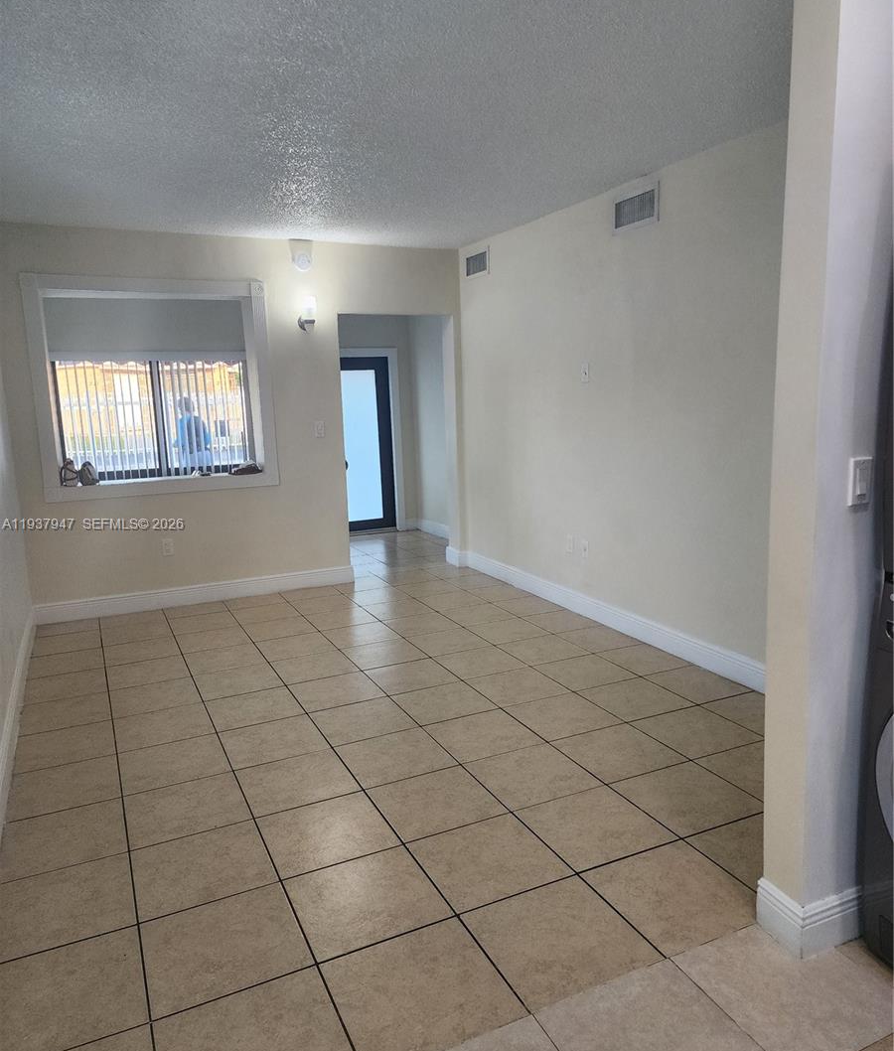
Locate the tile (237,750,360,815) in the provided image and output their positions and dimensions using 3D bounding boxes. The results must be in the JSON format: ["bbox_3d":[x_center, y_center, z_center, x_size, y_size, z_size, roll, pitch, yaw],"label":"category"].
[{"bbox_3d":[-0.588,0.997,3.085,0.406,0.010,0.406,-7,11,-24],"label":"tile"}]

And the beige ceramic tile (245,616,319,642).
[{"bbox_3d":[-1.079,0.672,5.086,0.406,0.010,0.406,-7,11,-24],"label":"beige ceramic tile"}]

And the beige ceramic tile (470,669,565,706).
[{"bbox_3d":[0.354,0.803,3.929,0.403,0.010,0.398,-7,11,-24],"label":"beige ceramic tile"}]

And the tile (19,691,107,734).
[{"bbox_3d":[-1.916,0.951,3.998,0.411,0.010,0.420,-7,11,-24],"label":"tile"}]

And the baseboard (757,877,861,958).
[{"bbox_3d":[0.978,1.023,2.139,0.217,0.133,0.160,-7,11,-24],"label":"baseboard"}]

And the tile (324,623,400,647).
[{"bbox_3d":[-0.536,0.684,4.887,0.406,0.010,0.406,-7,11,-24],"label":"tile"}]

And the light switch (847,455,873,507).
[{"bbox_3d":[0.977,-0.103,1.870,0.071,0.115,0.014,-6,11,-21],"label":"light switch"}]

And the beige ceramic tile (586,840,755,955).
[{"bbox_3d":[0.670,1.077,2.320,0.406,0.010,0.406,-7,11,-24],"label":"beige ceramic tile"}]

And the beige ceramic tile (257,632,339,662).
[{"bbox_3d":[-0.934,0.746,4.846,0.417,0.010,0.414,-7,11,-24],"label":"beige ceramic tile"}]

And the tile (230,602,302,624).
[{"bbox_3d":[-1.240,0.605,5.397,0.403,0.010,0.398,-7,11,-24],"label":"tile"}]

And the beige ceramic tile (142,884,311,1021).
[{"bbox_3d":[-0.631,1.189,2.249,0.417,0.010,0.414,-7,11,-24],"label":"beige ceramic tile"}]

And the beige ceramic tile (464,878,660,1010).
[{"bbox_3d":[0.312,1.165,2.235,0.420,0.010,0.420,-7,11,-24],"label":"beige ceramic tile"}]

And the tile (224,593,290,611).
[{"bbox_3d":[-1.390,0.555,5.713,0.403,0.010,0.298,-7,11,-24],"label":"tile"}]

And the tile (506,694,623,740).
[{"bbox_3d":[0.525,0.860,3.568,0.403,0.010,0.398,-7,11,-24],"label":"tile"}]

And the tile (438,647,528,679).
[{"bbox_3d":[0.179,0.742,4.265,0.393,0.010,0.394,-7,11,-24],"label":"tile"}]

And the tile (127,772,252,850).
[{"bbox_3d":[-0.987,1.071,2.999,0.417,0.010,0.414,-7,11,-24],"label":"tile"}]

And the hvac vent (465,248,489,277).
[{"bbox_3d":[0.218,-1.941,5.879,0.030,0.190,0.404,-7,11,-24],"label":"hvac vent"}]

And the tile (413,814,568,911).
[{"bbox_3d":[0.127,1.065,2.519,0.406,0.010,0.406,-7,11,-24],"label":"tile"}]

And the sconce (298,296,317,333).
[{"bbox_3d":[-1.053,-1.595,5.973,0.105,0.255,0.160,-7,11,-24],"label":"sconce"}]

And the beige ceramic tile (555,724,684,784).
[{"bbox_3d":[0.690,0.912,3.187,0.401,0.010,0.401,-7,11,-24],"label":"beige ceramic tile"}]

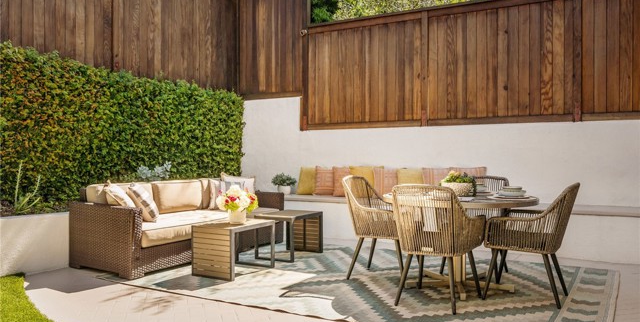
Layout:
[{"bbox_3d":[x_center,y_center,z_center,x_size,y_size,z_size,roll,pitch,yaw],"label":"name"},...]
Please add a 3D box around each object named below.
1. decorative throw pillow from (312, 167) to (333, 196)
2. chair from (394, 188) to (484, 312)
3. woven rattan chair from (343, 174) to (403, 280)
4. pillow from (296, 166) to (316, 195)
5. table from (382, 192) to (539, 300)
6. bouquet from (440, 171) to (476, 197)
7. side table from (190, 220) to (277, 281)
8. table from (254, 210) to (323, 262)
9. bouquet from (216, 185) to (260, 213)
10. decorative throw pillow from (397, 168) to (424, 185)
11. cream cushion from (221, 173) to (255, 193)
[{"bbox_3d":[0.090,0.280,7.345,0.430,0.420,0.140,0,-14,31],"label":"decorative throw pillow"},{"bbox_3d":[0.844,0.590,3.857,0.562,0.861,0.663,0,1,31],"label":"chair"},{"bbox_3d":[0.536,0.584,4.676,0.663,0.861,0.562,0,1,31],"label":"woven rattan chair"},{"bbox_3d":[-0.140,0.281,7.483,0.430,0.420,0.140,0,-14,31],"label":"pillow"},{"bbox_3d":[1.177,0.666,4.475,1.299,0.727,1.299,0,0,31],"label":"table"},{"bbox_3d":[1.162,0.189,4.480,0.302,0.217,0.302,0,0,31],"label":"bouquet"},{"bbox_3d":[-0.792,0.807,4.969,0.463,0.447,0.636,0,0,29],"label":"side table"},{"bbox_3d":[-0.314,0.787,5.693,0.460,0.449,0.599,0,1,31],"label":"table"},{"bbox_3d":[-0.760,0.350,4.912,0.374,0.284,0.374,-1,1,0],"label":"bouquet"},{"bbox_3d":[1.190,0.289,6.859,0.435,0.429,0.148,0,-15,31],"label":"decorative throw pillow"},{"bbox_3d":[-0.998,0.397,6.524,0.445,0.445,0.148,0,-15,11],"label":"cream cushion"}]

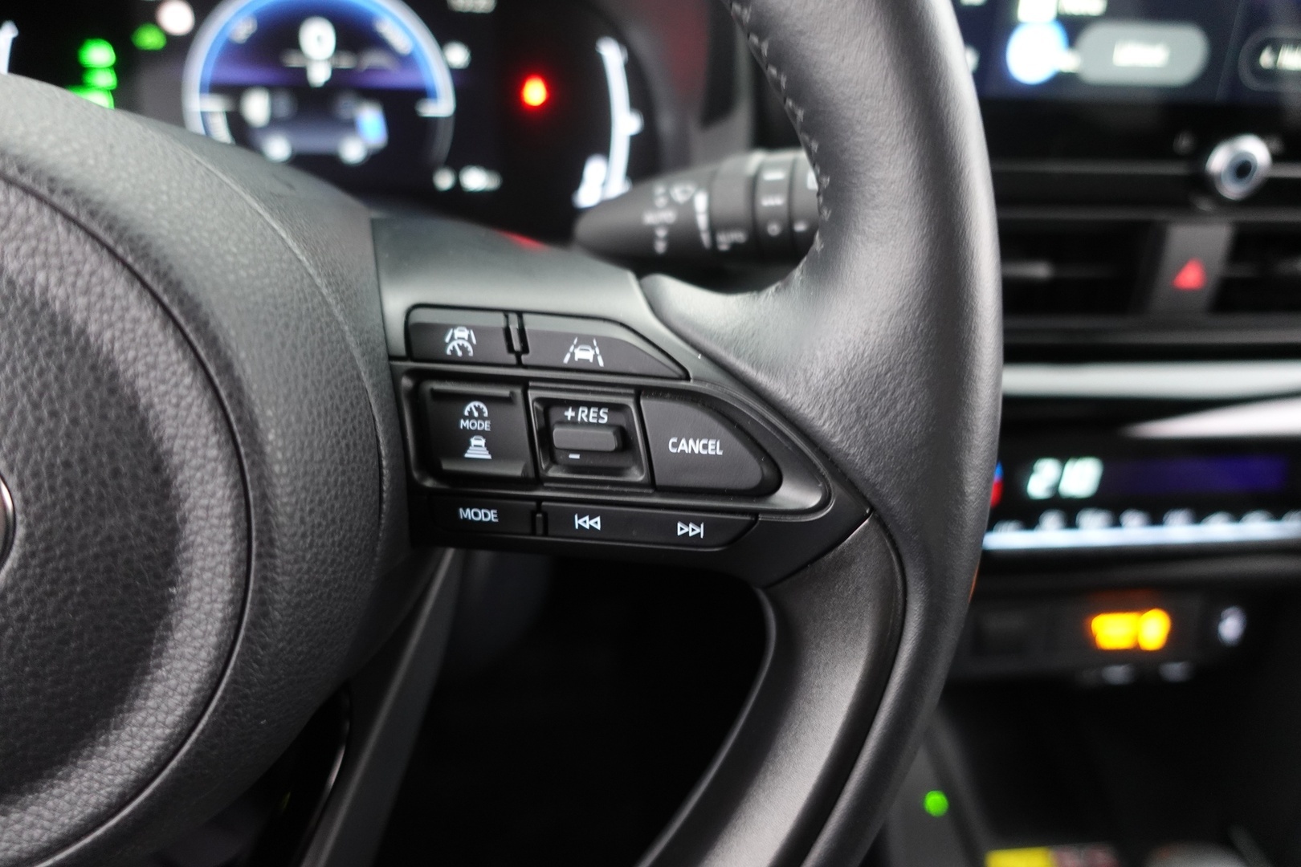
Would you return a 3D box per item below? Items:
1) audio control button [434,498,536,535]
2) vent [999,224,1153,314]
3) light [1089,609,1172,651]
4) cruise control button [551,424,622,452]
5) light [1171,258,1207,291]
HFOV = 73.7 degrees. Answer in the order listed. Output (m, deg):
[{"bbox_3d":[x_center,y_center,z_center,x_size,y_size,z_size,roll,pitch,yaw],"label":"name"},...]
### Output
[{"bbox_3d":[-0.032,0.016,0.168,0.019,0.007,0.004,4,24,5],"label":"audio control button"},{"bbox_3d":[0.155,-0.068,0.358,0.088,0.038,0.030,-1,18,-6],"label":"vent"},{"bbox_3d":[0.209,0.086,0.378,0.034,0.017,0.005,-1,18,-6],"label":"light"},{"bbox_3d":[-0.012,0.001,0.161,0.013,0.004,0.004,4,13,8],"label":"cruise control button"},{"bbox_3d":[0.221,-0.065,0.356,0.013,0.013,0.004,-1,18,-6],"label":"light"}]

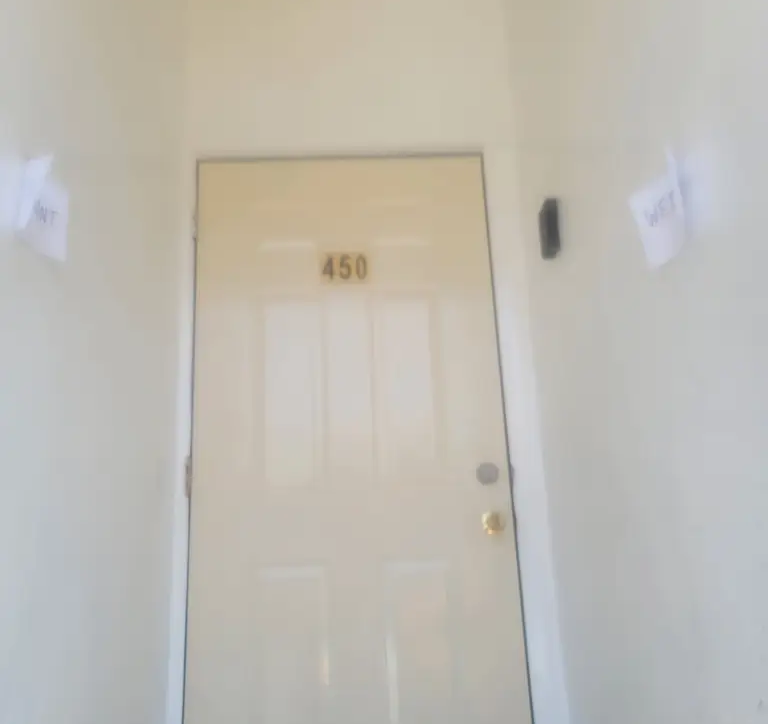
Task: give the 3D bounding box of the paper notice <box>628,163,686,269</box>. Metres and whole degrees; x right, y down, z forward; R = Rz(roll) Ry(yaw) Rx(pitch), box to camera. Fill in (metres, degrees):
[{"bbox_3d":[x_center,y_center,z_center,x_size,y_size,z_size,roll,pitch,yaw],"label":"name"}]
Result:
[{"bbox_3d":[0.474,-0.246,1.284,0.025,0.145,0.108,4,-17,-21],"label":"paper notice"}]

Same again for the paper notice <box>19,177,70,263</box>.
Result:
[{"bbox_3d":[-0.584,-0.260,1.275,0.025,0.145,0.115,-7,-16,17],"label":"paper notice"}]

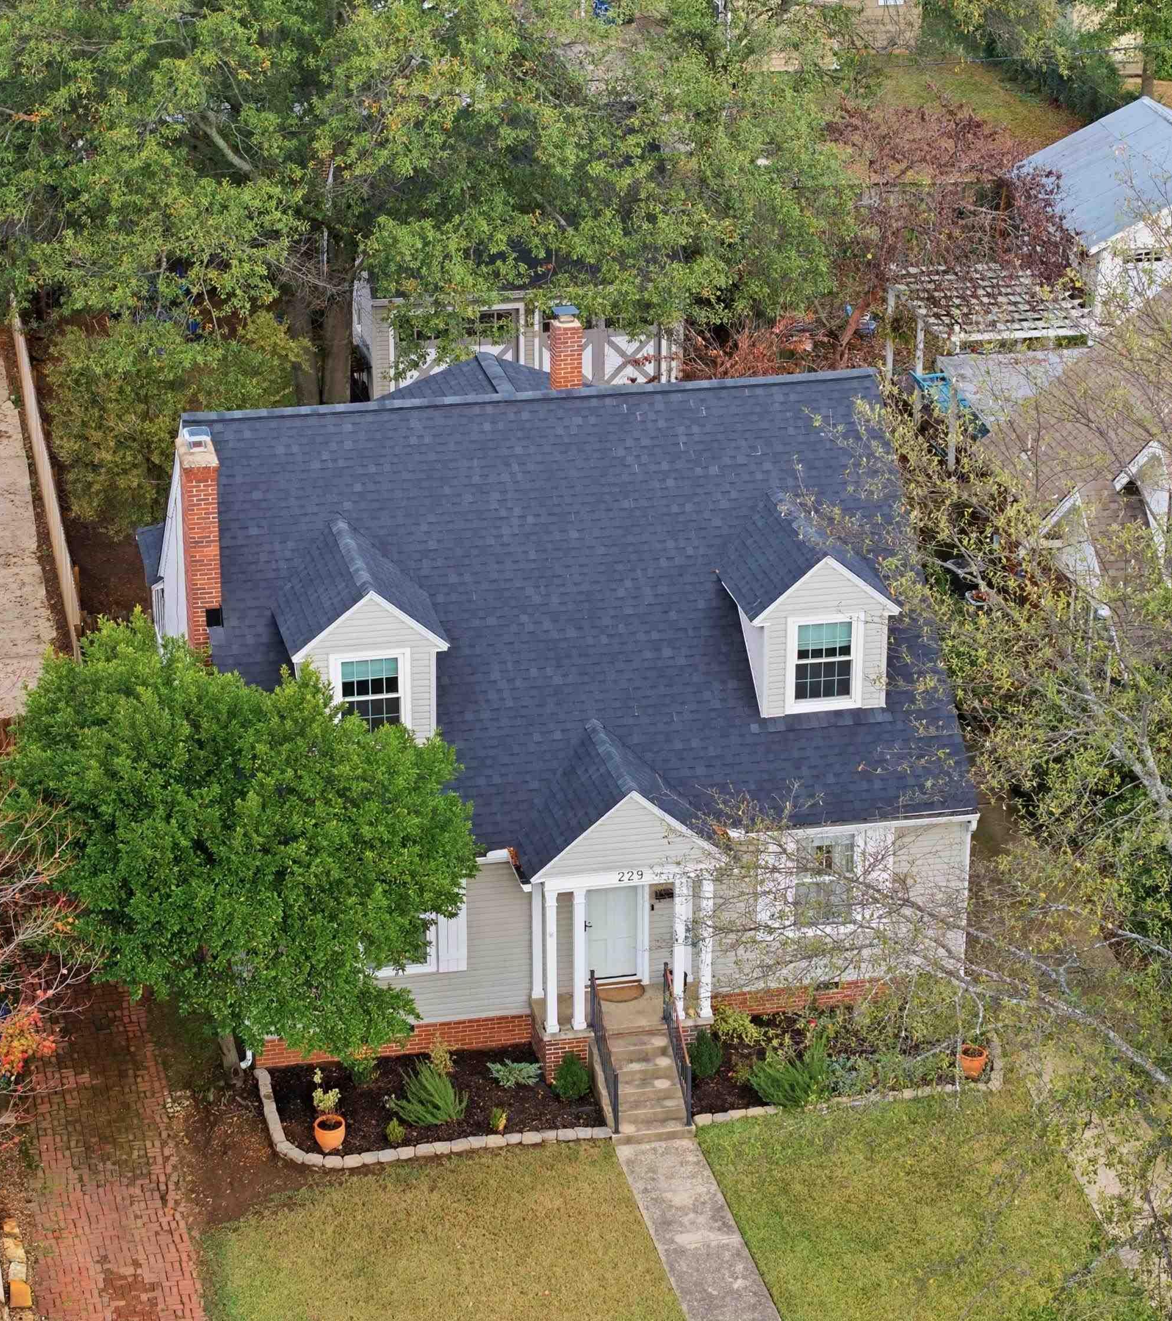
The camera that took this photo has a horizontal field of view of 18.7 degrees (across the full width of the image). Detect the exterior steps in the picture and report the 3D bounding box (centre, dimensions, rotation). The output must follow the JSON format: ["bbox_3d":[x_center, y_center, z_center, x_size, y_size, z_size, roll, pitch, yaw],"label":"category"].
[{"bbox_3d":[0.788,5.974,50.081,1.140,0.906,1.596,-5,24,-11],"label":"exterior steps"}]

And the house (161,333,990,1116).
[{"bbox_3d":[-0.982,-1.130,55.972,10.970,9.115,15.759,-5,24,-11],"label":"house"}]

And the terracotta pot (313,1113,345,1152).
[{"bbox_3d":[-3.546,6.530,49.233,0.422,0.412,0.422,0,23,0],"label":"terracotta pot"}]

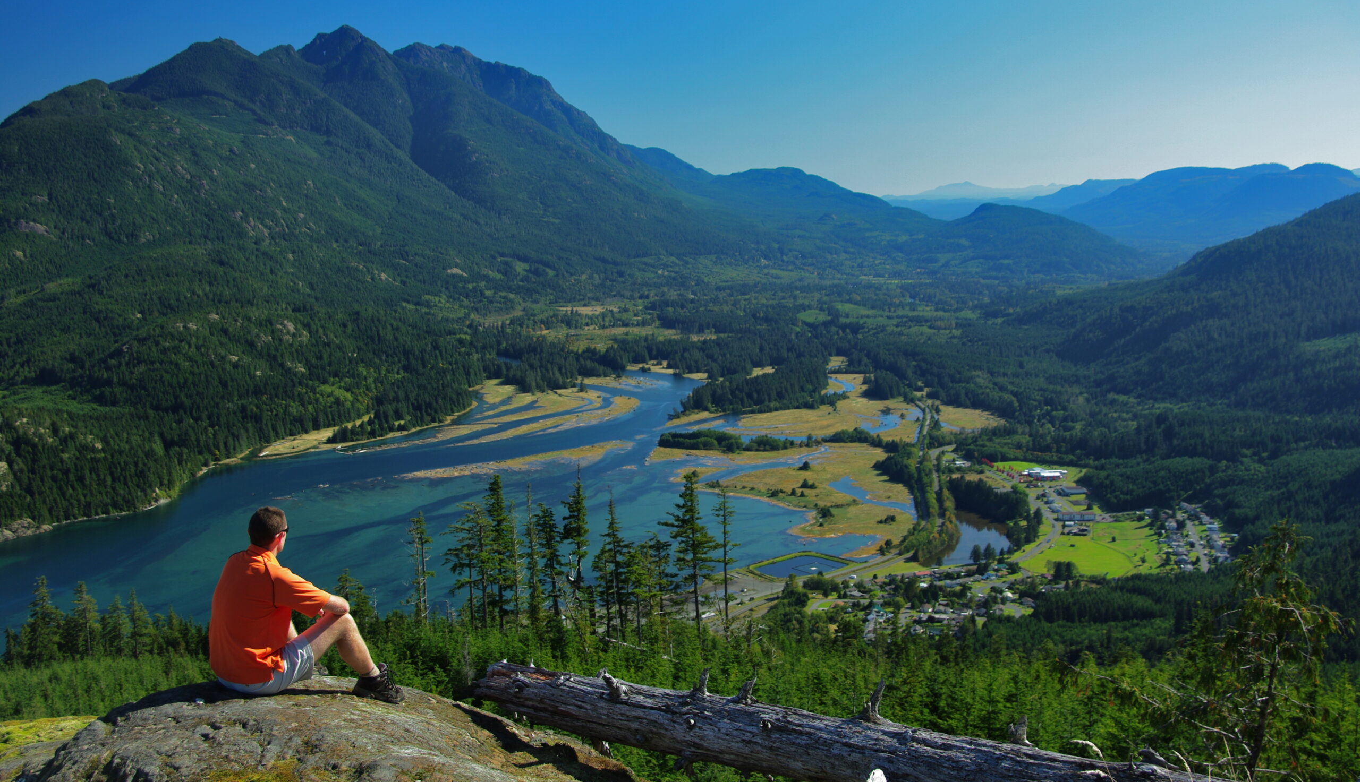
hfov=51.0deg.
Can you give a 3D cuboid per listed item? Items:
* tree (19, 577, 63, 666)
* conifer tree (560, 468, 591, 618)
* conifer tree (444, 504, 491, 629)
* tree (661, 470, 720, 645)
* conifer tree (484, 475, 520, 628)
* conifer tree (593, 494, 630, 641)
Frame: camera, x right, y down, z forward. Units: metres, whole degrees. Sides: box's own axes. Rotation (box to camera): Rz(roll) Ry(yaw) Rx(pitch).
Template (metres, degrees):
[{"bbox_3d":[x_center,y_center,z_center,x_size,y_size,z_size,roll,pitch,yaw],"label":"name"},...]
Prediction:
[{"bbox_3d":[-73.640,26.790,164.320,5.140,11.090,4.990,-1,7,0],"label":"tree"},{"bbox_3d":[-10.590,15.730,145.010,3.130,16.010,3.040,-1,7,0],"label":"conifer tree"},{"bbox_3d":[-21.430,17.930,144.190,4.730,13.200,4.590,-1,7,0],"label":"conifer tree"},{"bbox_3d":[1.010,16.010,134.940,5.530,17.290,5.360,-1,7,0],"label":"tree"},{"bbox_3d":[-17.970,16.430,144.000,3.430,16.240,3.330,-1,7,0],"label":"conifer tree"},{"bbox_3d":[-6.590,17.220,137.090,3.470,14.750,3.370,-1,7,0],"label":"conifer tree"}]

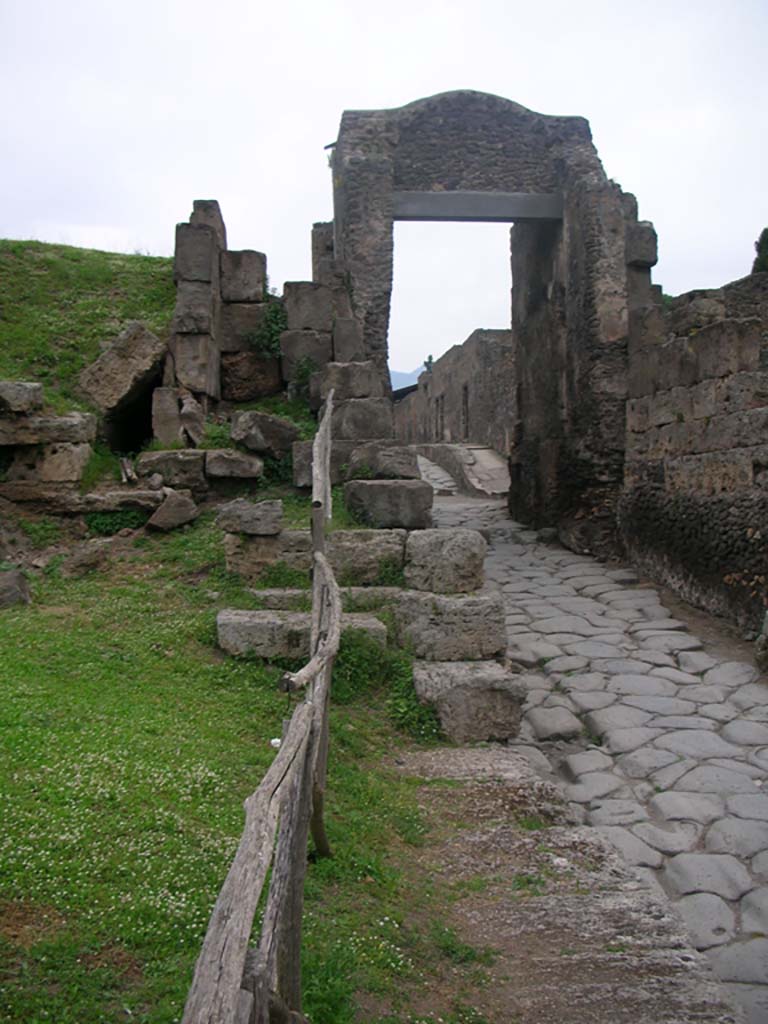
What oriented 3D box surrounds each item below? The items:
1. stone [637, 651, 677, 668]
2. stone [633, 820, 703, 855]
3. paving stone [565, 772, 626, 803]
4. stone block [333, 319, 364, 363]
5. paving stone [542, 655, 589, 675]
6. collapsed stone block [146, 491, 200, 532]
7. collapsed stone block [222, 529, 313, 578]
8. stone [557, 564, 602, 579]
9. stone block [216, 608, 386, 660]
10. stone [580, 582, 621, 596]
[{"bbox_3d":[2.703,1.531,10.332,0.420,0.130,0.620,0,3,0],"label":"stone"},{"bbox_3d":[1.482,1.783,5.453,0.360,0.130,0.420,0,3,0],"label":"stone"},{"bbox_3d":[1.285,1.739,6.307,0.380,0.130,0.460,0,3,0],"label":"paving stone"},{"bbox_3d":[-0.472,-2.226,13.650,0.388,0.544,0.500,0,1,-3],"label":"stone block"},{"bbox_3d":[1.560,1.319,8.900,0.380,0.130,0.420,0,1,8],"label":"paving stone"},{"bbox_3d":[-2.247,-0.005,11.000,0.520,0.400,0.400,0,1,-20],"label":"collapsed stone block"},{"bbox_3d":[-1.068,0.387,9.700,0.790,0.454,0.600,0,1,-3],"label":"collapsed stone block"},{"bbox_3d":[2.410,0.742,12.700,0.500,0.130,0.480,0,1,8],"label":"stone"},{"bbox_3d":[-0.633,0.941,7.950,1.260,0.360,0.500,0,1,-3],"label":"stone block"},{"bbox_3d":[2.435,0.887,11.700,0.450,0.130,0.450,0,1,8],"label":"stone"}]

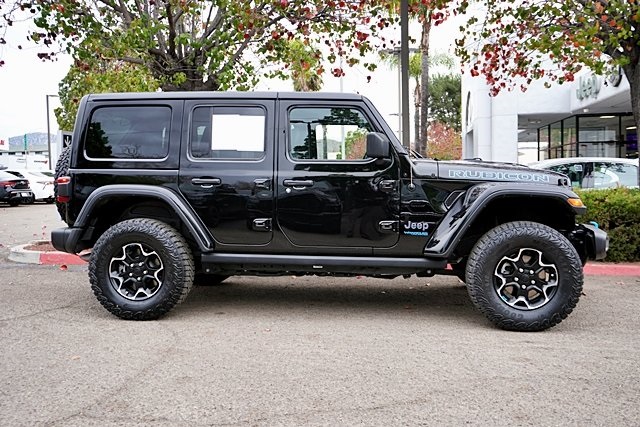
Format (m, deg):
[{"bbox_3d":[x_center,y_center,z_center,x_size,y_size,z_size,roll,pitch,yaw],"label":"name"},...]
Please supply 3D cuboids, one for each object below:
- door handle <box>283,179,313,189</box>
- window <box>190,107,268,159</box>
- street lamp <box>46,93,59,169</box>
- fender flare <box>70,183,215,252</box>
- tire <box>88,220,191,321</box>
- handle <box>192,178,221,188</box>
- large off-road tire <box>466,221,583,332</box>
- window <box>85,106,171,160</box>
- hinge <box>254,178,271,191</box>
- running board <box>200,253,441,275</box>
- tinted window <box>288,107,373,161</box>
[{"bbox_3d":[-0.168,-0.226,4.573,0.236,0.078,0.055,0,4,7],"label":"door handle"},{"bbox_3d":[-0.735,-0.643,4.700,0.615,0.435,0.050,0,-2,7],"label":"window"},{"bbox_3d":[-18.078,-4.635,40.000,0.900,6.900,0.300,-1,3,0],"label":"street lamp"},{"bbox_3d":[-1.420,0.029,4.707,1.150,0.525,0.170,0,3,7],"label":"fender flare"},{"bbox_3d":[-1.448,0.454,4.793,0.822,0.815,0.285,0,3,7],"label":"tire"},{"bbox_3d":[-0.899,-0.237,4.663,0.242,0.077,0.055,0,4,7],"label":"handle"},{"bbox_3d":[1.540,0.472,4.449,0.822,0.815,0.285,0,3,7],"label":"large off-road tire"},{"bbox_3d":[-1.577,-0.655,4.796,0.715,0.445,0.050,0,-2,7],"label":"window"},{"bbox_3d":[-0.448,-0.228,4.620,0.136,0.094,0.050,0,4,7],"label":"hinge"},{"bbox_3d":[0.012,0.386,4.614,1.921,0.165,0.150,0,4,7],"label":"running board"},{"bbox_3d":[0.087,-0.626,4.599,0.677,0.420,0.040,0,4,7],"label":"tinted window"}]

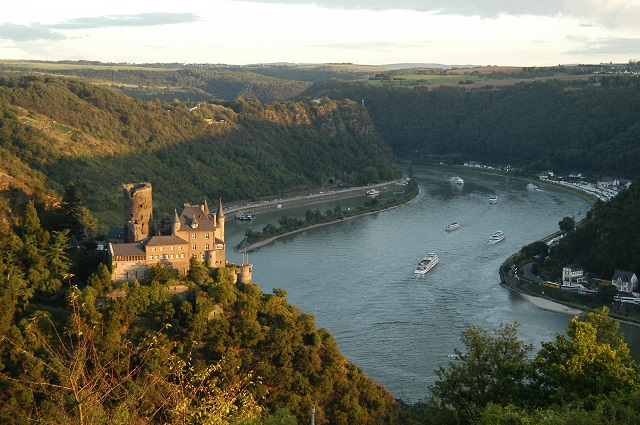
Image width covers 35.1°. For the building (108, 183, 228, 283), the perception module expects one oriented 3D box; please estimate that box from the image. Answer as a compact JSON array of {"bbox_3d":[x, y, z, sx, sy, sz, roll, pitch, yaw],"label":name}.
[{"bbox_3d":[-59.500,7.980,398.610,42.500,34.000,28.000,-2,8,-17],"label":"building"}]

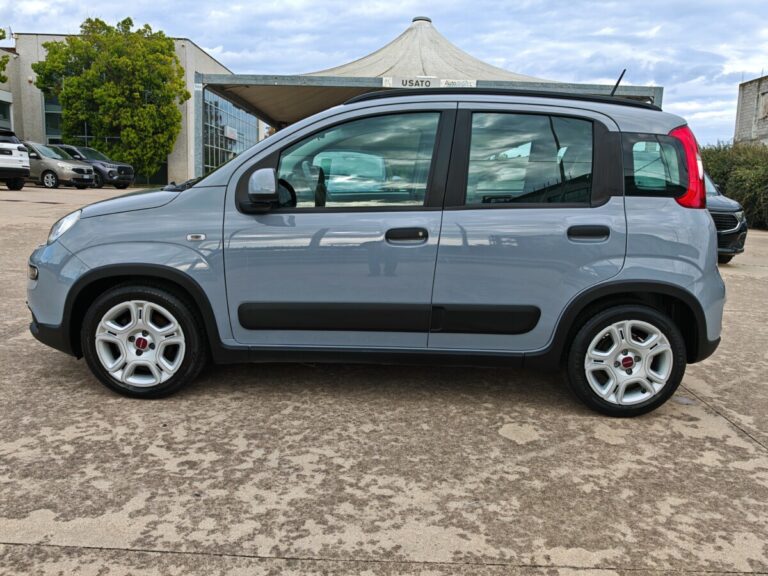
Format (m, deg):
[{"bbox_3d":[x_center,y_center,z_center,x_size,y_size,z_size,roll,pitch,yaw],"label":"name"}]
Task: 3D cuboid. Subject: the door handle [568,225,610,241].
[{"bbox_3d":[0.930,-0.256,2.734,0.205,0.075,0.055,2,10,-1],"label":"door handle"}]

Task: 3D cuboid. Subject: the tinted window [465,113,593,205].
[{"bbox_3d":[0.672,-0.591,2.758,0.590,0.440,0.060,2,-4,-1],"label":"tinted window"}]

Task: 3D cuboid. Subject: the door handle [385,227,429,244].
[{"bbox_3d":[0.102,-0.240,2.732,0.205,0.078,0.055,2,10,-1],"label":"door handle"}]

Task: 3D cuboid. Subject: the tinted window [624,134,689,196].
[{"bbox_3d":[1.242,-0.564,2.766,0.280,0.310,0.060,3,-5,-6],"label":"tinted window"}]

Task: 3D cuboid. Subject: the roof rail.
[{"bbox_3d":[0.573,-0.892,2.875,1.530,0.110,0.050,2,10,-1],"label":"roof rail"}]

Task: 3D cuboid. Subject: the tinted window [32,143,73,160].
[{"bbox_3d":[-11.622,-4.768,21.000,0.800,0.150,1.350,43,14,1],"label":"tinted window"}]

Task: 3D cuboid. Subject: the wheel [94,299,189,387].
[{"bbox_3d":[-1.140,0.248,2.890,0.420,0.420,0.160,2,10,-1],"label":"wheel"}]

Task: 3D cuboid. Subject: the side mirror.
[{"bbox_3d":[-0.537,-0.423,2.623,0.130,0.190,0.190,2,10,-1],"label":"side mirror"}]

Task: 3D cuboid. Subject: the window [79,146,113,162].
[{"bbox_3d":[-10.981,-5.101,22.800,0.850,0.150,1.380,43,13,1],"label":"window"}]

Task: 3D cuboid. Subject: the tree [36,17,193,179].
[{"bbox_3d":[-11.373,-7.784,25.000,6.000,7.000,5.600,-3,11,-27],"label":"tree"}]

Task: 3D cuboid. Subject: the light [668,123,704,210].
[{"bbox_3d":[1.407,-0.575,2.811,0.180,0.420,0.170,2,0,-1],"label":"light"}]

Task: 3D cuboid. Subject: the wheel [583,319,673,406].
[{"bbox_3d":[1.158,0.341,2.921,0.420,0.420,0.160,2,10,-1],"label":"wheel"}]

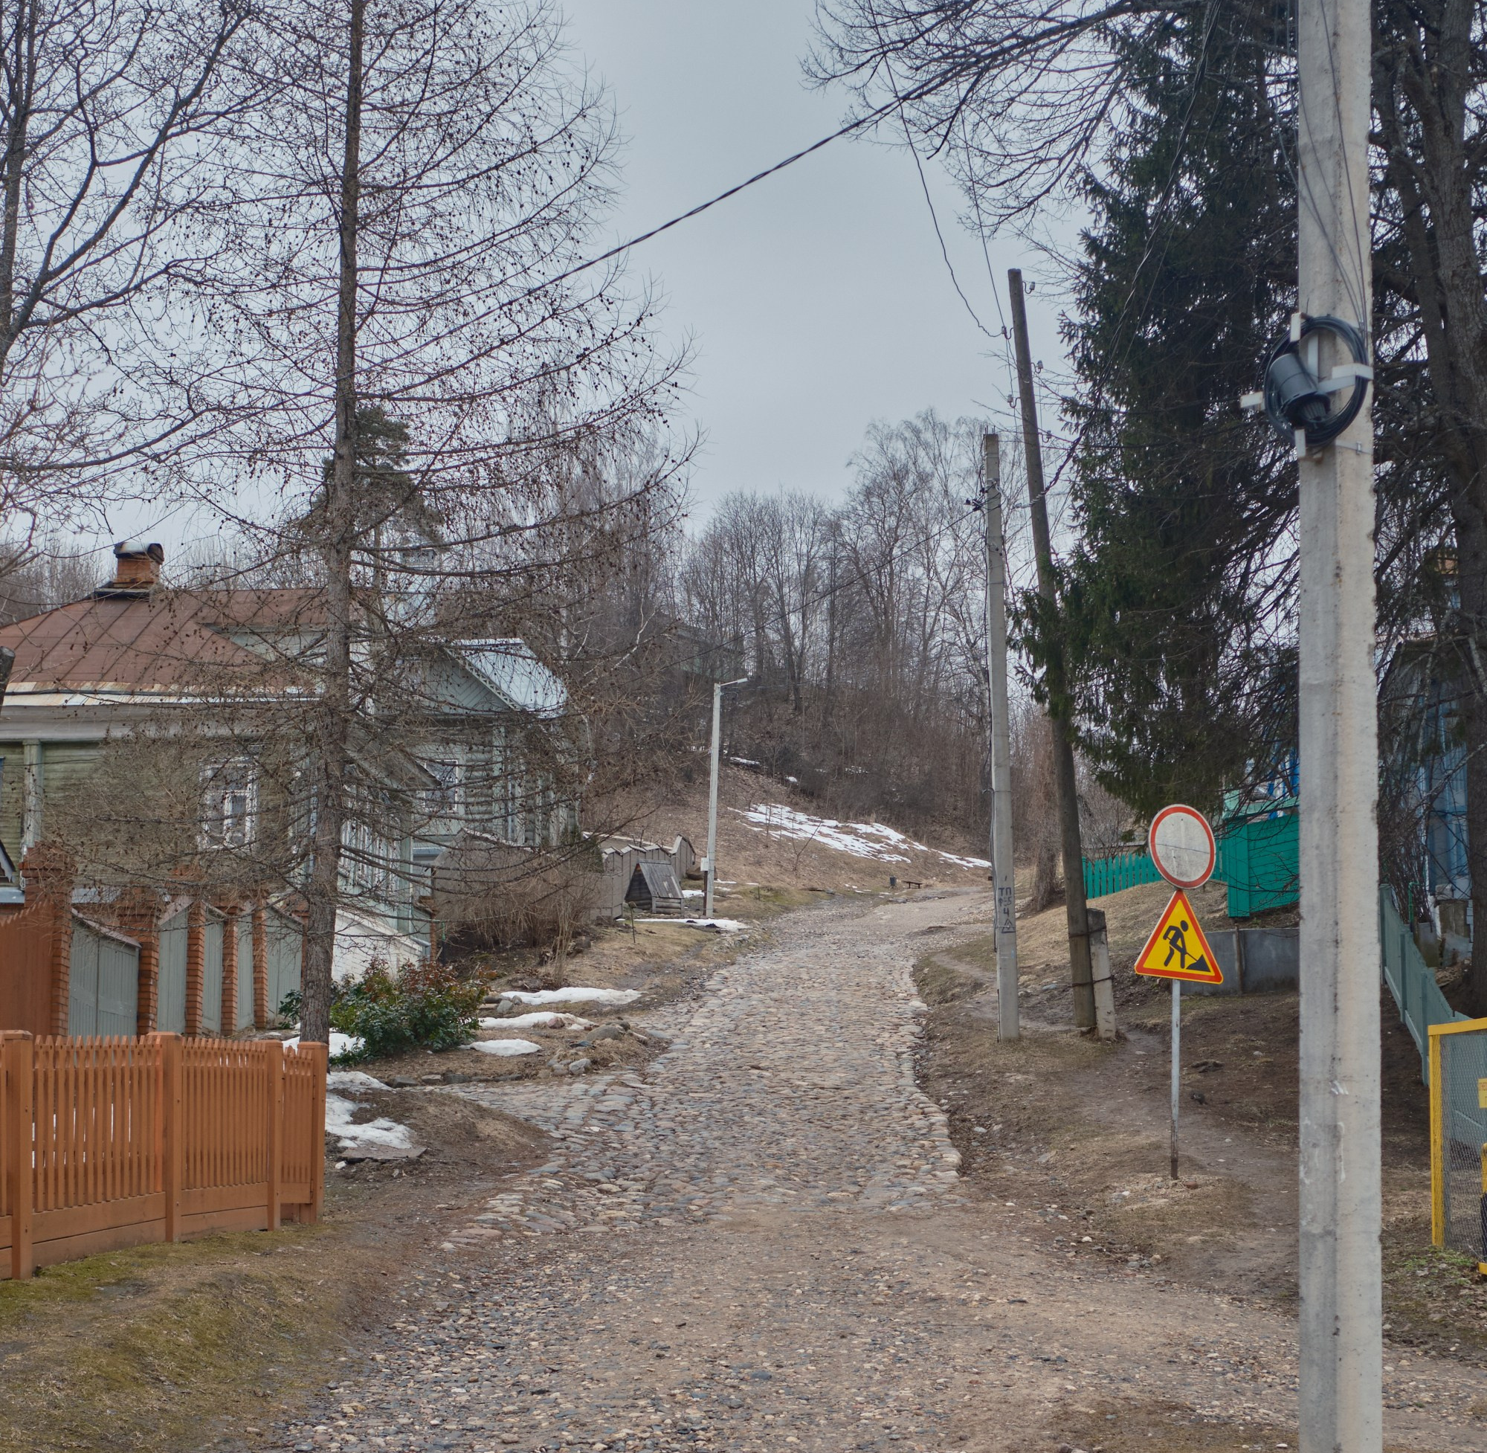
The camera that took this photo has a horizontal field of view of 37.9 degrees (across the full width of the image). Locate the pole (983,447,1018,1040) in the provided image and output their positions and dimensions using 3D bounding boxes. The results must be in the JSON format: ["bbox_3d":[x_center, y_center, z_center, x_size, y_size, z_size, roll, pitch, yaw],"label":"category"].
[{"bbox_3d":[3.223,0.091,27.145,0.240,7.596,0.220,-1,-4,0],"label":"pole"}]

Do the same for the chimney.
[{"bbox_3d":[-10.760,-2.778,38.200,0.950,1.000,0.820,0,-4,0],"label":"chimney"}]

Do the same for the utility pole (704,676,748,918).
[{"bbox_3d":[-0.562,2.158,68.749,1.211,7.706,0.350,2,-4,6],"label":"utility pole"}]

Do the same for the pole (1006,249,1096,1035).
[{"bbox_3d":[3.873,-1.015,27.312,0.270,9.699,0.260,-5,-4,0],"label":"pole"}]

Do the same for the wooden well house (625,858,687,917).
[{"bbox_3d":[-2.730,5.045,67.500,1.330,1.720,1.270,3,-5,-43],"label":"wooden well house"}]

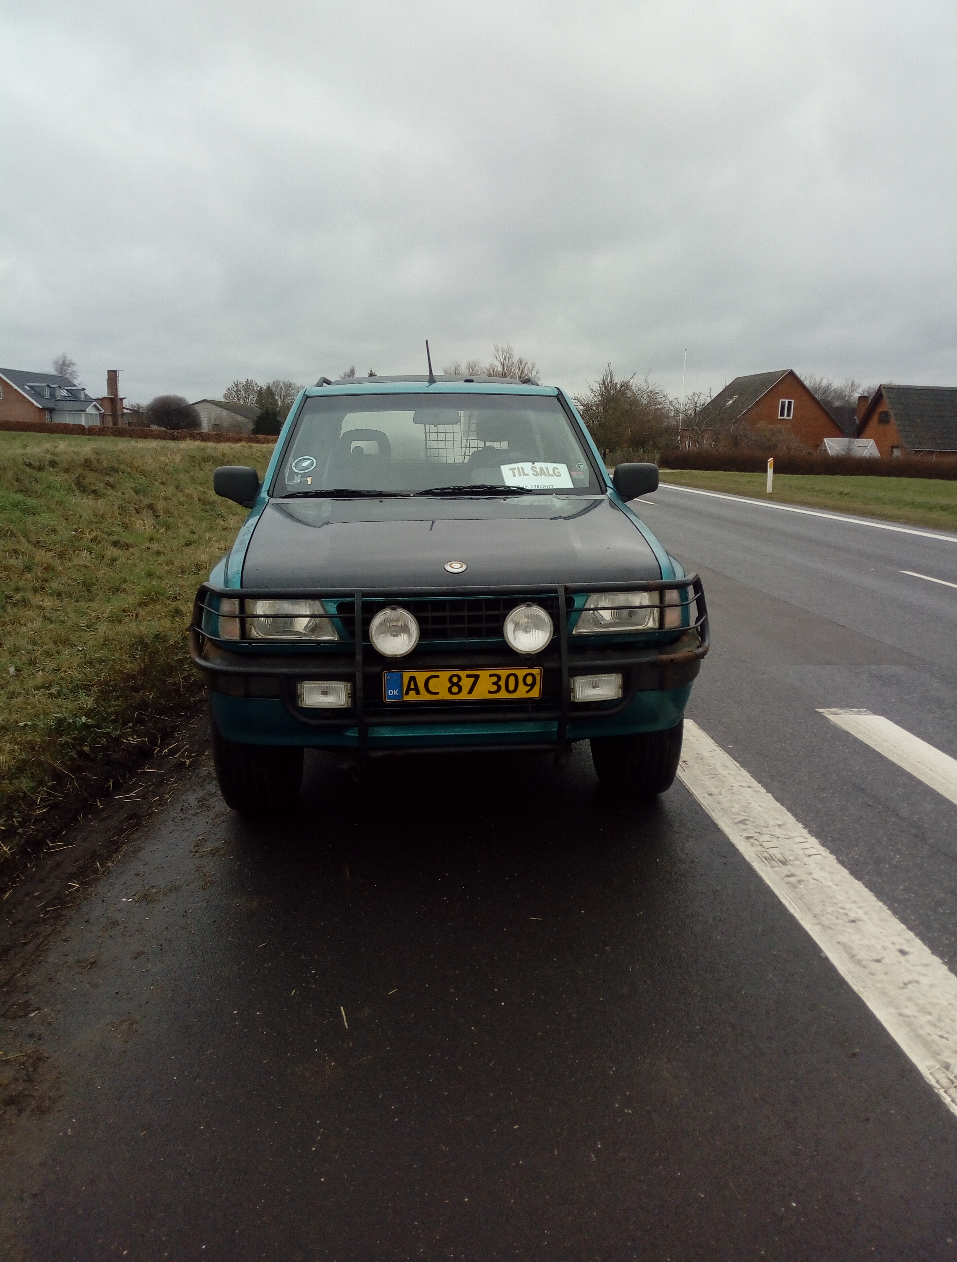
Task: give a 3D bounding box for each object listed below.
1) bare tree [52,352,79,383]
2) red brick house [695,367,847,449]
[{"bbox_3d":[-53.971,-31.120,130.000,4.500,10.286,4.500,0,12,0],"label":"bare tree"},{"bbox_3d":[19.896,-14.991,70.746,8.300,6.400,8.600,0,11,-10],"label":"red brick house"}]

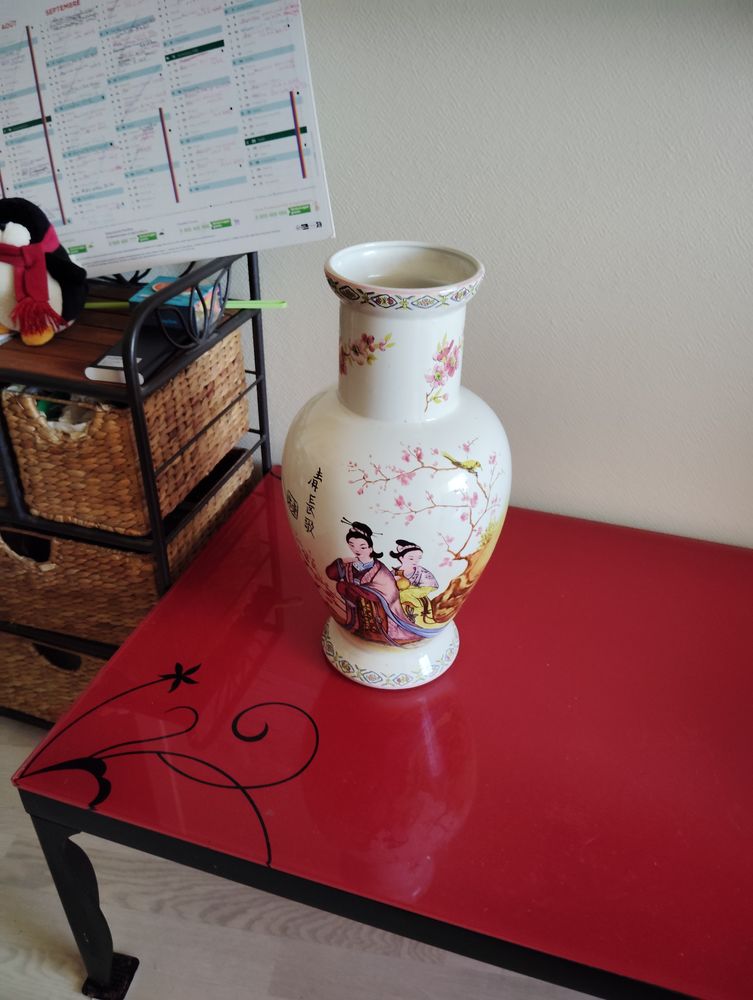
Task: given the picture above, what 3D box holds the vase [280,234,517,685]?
[{"bbox_3d":[0.021,-0.020,0.816,0.224,0.437,0.224,2,34,1],"label":"vase"}]

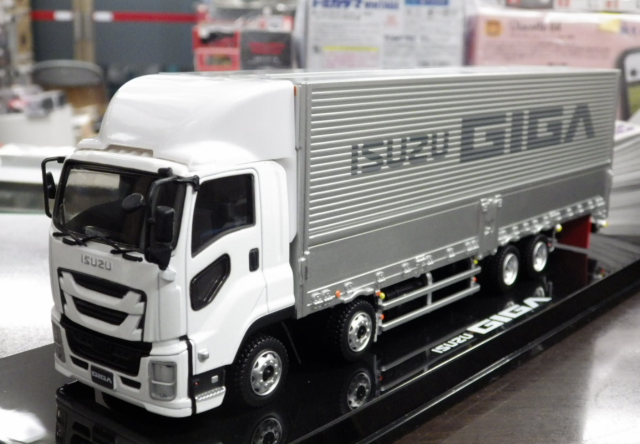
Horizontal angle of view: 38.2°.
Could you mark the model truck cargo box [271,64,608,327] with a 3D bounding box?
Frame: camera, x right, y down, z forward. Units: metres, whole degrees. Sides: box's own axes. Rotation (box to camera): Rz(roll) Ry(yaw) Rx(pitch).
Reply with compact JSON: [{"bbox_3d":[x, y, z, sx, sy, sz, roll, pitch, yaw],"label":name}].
[{"bbox_3d":[0.044,-0.026,0.360,0.057,0.065,0.235,10,14,37],"label":"model truck cargo box"}]

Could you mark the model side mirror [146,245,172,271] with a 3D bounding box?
[{"bbox_3d":[-0.037,0.008,0.211,0.005,0.005,0.003,8,13,31],"label":"model side mirror"}]

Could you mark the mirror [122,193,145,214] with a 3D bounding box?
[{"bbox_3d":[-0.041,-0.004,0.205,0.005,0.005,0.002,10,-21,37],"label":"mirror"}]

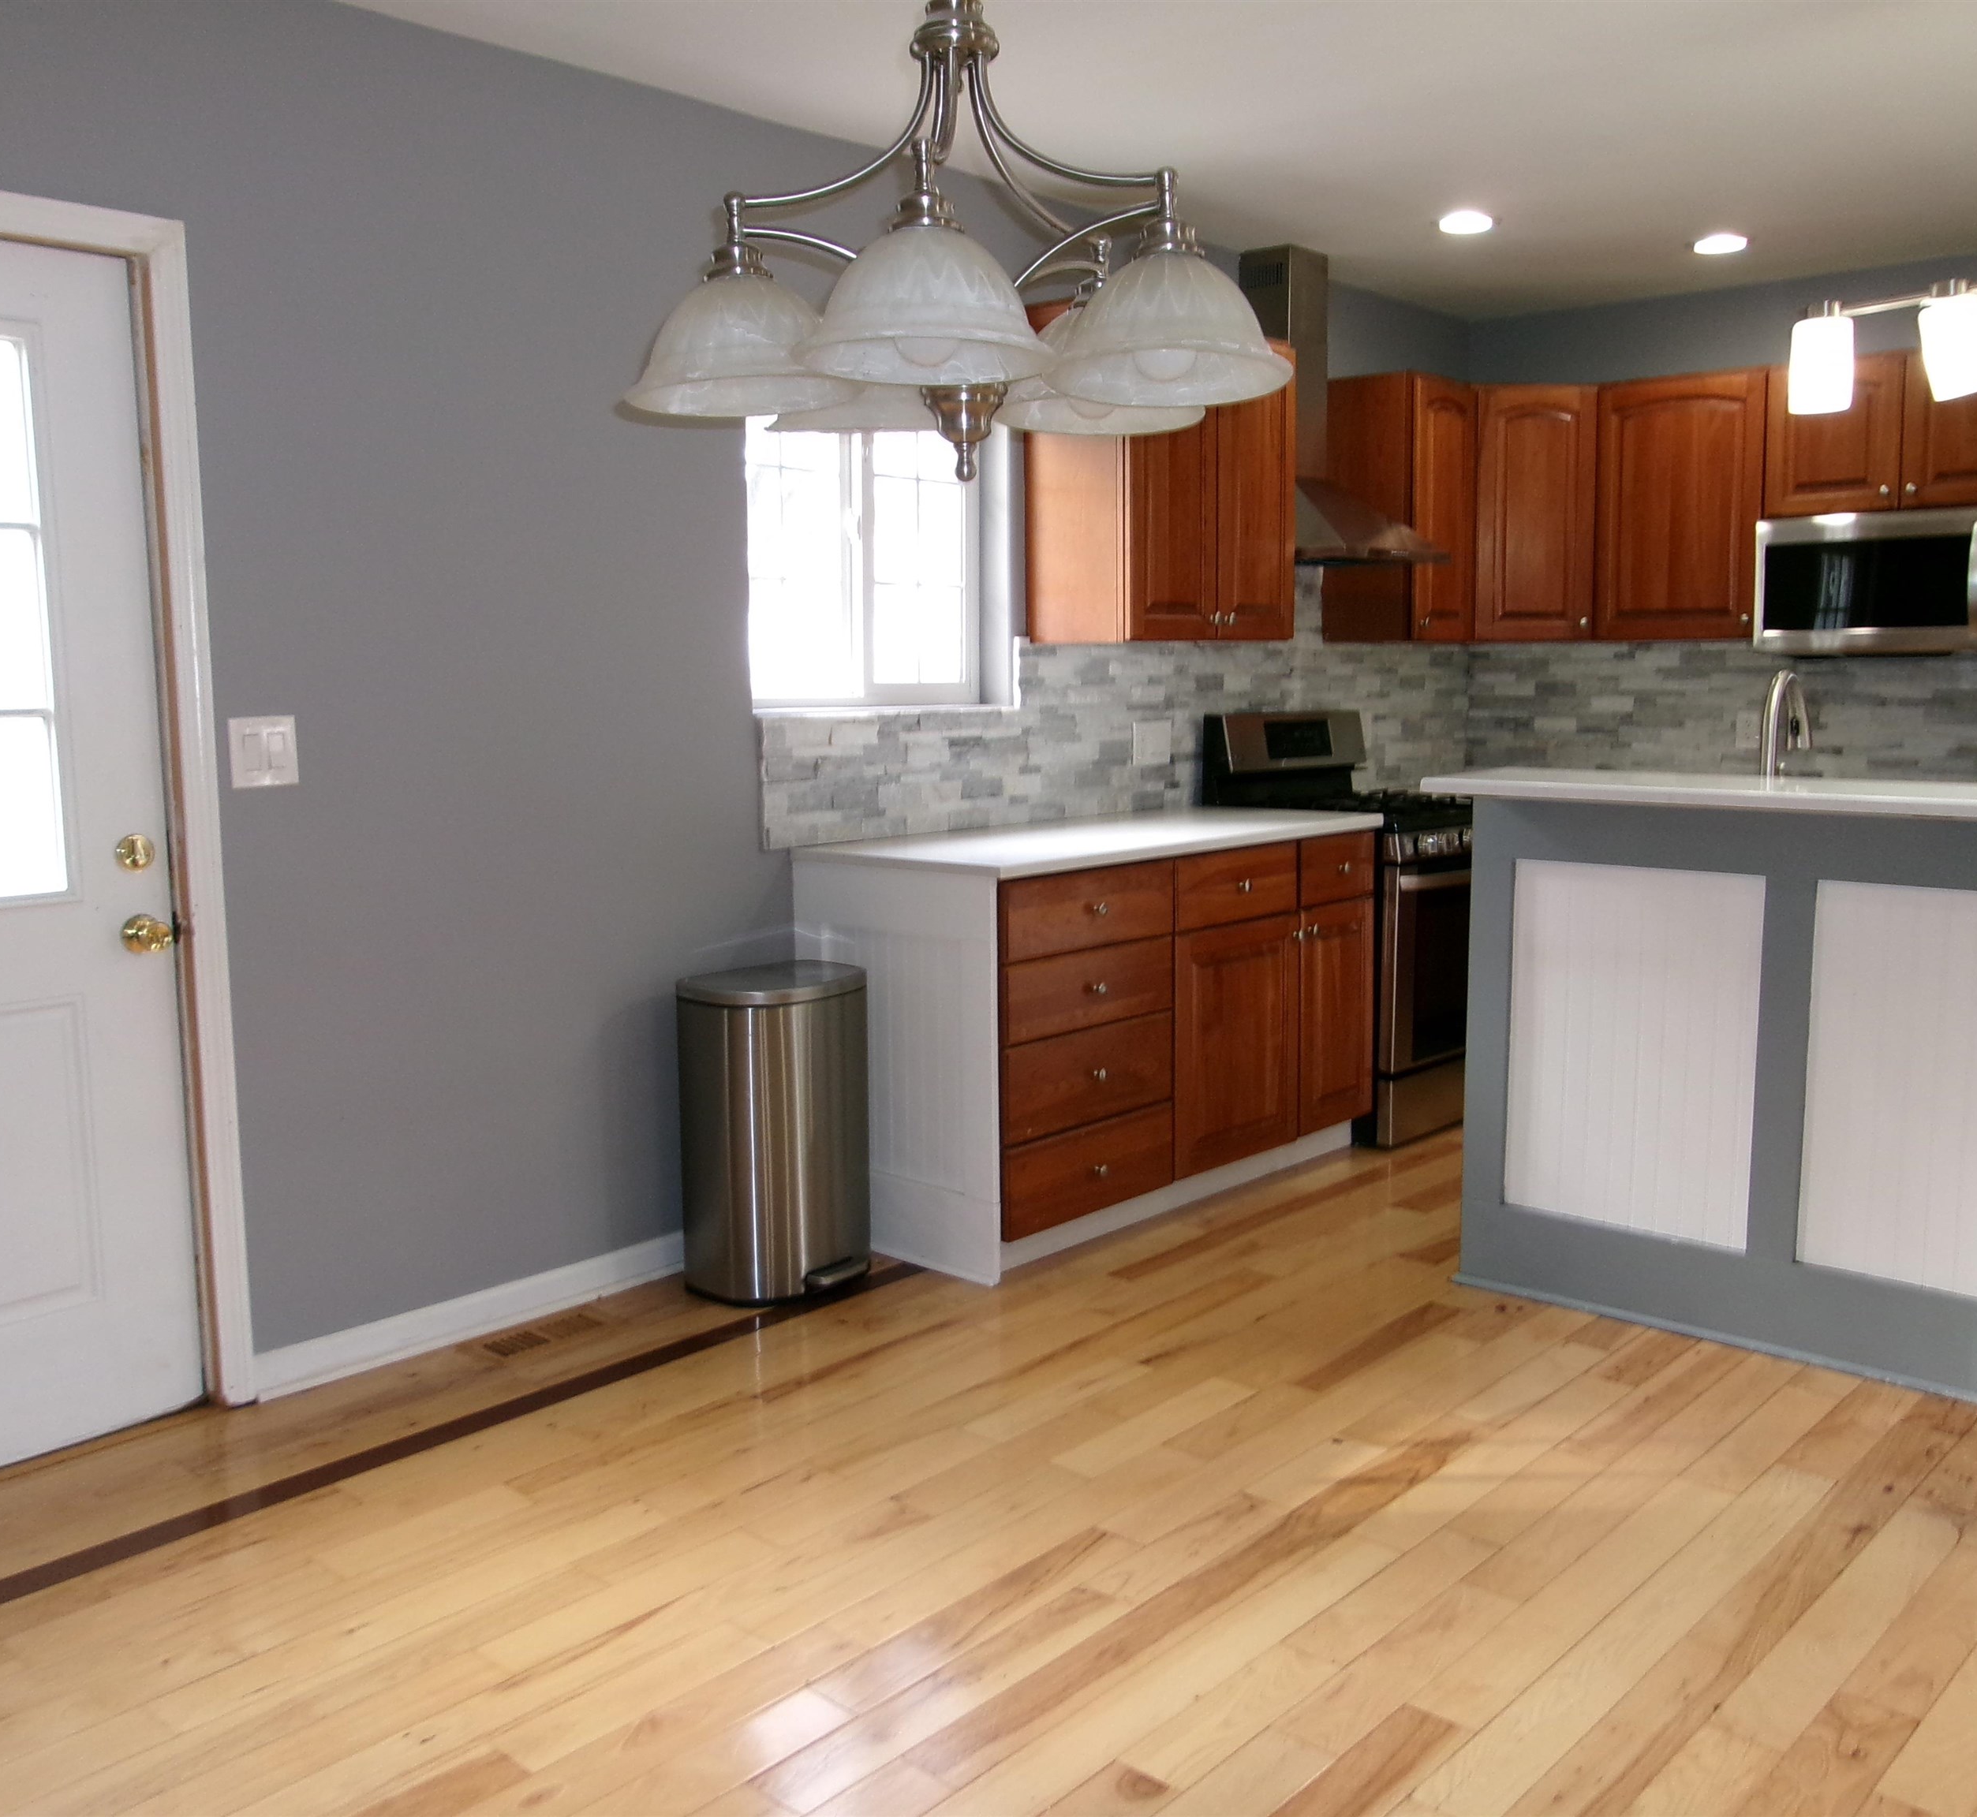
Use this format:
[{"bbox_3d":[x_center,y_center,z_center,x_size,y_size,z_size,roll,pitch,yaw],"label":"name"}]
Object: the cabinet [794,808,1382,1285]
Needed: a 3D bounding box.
[{"bbox_3d":[0.316,0.260,4.822,0.638,0.914,1.597,6,9,41],"label":"cabinet"}]

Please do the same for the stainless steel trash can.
[{"bbox_3d":[-0.432,0.482,4.099,0.305,0.662,0.390,6,9,41],"label":"stainless steel trash can"}]

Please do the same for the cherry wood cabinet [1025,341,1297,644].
[{"bbox_3d":[0.474,-1.131,5.073,0.330,0.816,0.760,6,9,41],"label":"cherry wood cabinet"}]

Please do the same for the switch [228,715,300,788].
[{"bbox_3d":[-1.296,-0.280,3.385,0.010,0.121,0.122,6,9,41],"label":"switch"}]

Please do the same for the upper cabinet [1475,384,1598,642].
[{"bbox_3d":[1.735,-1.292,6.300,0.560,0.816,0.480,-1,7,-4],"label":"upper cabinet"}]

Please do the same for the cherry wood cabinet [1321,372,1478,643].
[{"bbox_3d":[1.317,-1.255,6.027,0.330,0.816,0.372,6,9,41],"label":"cherry wood cabinet"}]

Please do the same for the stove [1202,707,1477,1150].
[{"bbox_3d":[1.125,0.014,5.660,0.680,1.185,0.765,6,9,41],"label":"stove"}]

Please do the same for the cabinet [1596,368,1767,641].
[{"bbox_3d":[2.255,-1.259,6.023,0.524,0.816,0.329,6,9,41],"label":"cabinet"}]

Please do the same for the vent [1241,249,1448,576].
[{"bbox_3d":[0.998,-1.451,5.514,0.490,0.880,0.620,6,9,41],"label":"vent"}]

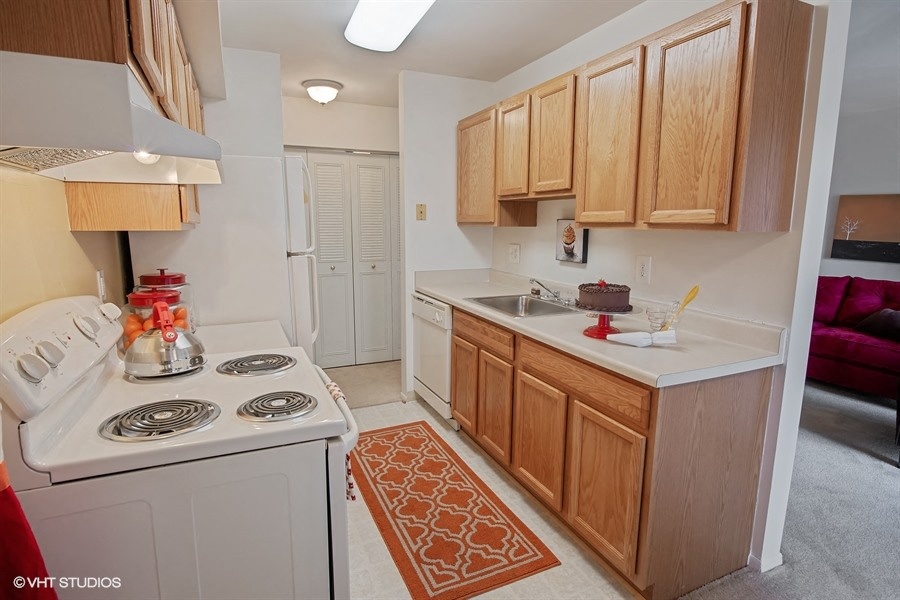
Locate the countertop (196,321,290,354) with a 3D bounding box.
[{"bbox_3d":[-1.031,0.190,1.994,0.646,0.040,0.615,-4,10,-24],"label":"countertop"}]

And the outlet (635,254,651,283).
[{"bbox_3d":[0.984,-0.150,2.419,0.009,0.132,0.080,-4,11,-24],"label":"outlet"}]

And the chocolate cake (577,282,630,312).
[{"bbox_3d":[0.684,-0.028,2.102,0.242,0.122,0.242,0,10,0],"label":"chocolate cake"}]

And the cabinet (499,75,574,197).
[{"bbox_3d":[0.598,-0.894,2.750,0.314,0.602,0.763,-4,10,-24],"label":"cabinet"}]

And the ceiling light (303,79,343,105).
[{"bbox_3d":[-0.995,-1.602,3.725,0.310,0.150,0.310,-4,10,-24],"label":"ceiling light"}]

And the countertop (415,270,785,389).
[{"bbox_3d":[0.508,0.023,2.722,0.654,0.144,2.295,-4,11,-24],"label":"countertop"}]

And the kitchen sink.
[{"bbox_3d":[0.457,0.108,2.901,0.555,0.170,0.647,-4,11,-24],"label":"kitchen sink"}]

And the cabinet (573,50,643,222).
[{"bbox_3d":[0.849,-0.717,2.241,0.320,0.750,0.465,-4,11,-24],"label":"cabinet"}]

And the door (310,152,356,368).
[{"bbox_3d":[-1.098,-0.344,4.458,0.388,2.012,0.036,-4,10,-24],"label":"door"}]

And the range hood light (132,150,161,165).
[{"bbox_3d":[-0.830,-0.406,1.299,0.080,0.072,0.080,-4,10,-24],"label":"range hood light"}]

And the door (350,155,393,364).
[{"bbox_3d":[-0.765,-0.375,4.637,0.398,2.037,0.035,-4,11,-24],"label":"door"}]

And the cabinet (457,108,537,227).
[{"bbox_3d":[0.316,-0.915,3.382,0.314,0.768,0.613,-4,10,-24],"label":"cabinet"}]

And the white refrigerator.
[{"bbox_3d":[-1.218,0.113,2.705,0.789,1.725,0.768,-4,11,-24],"label":"white refrigerator"}]

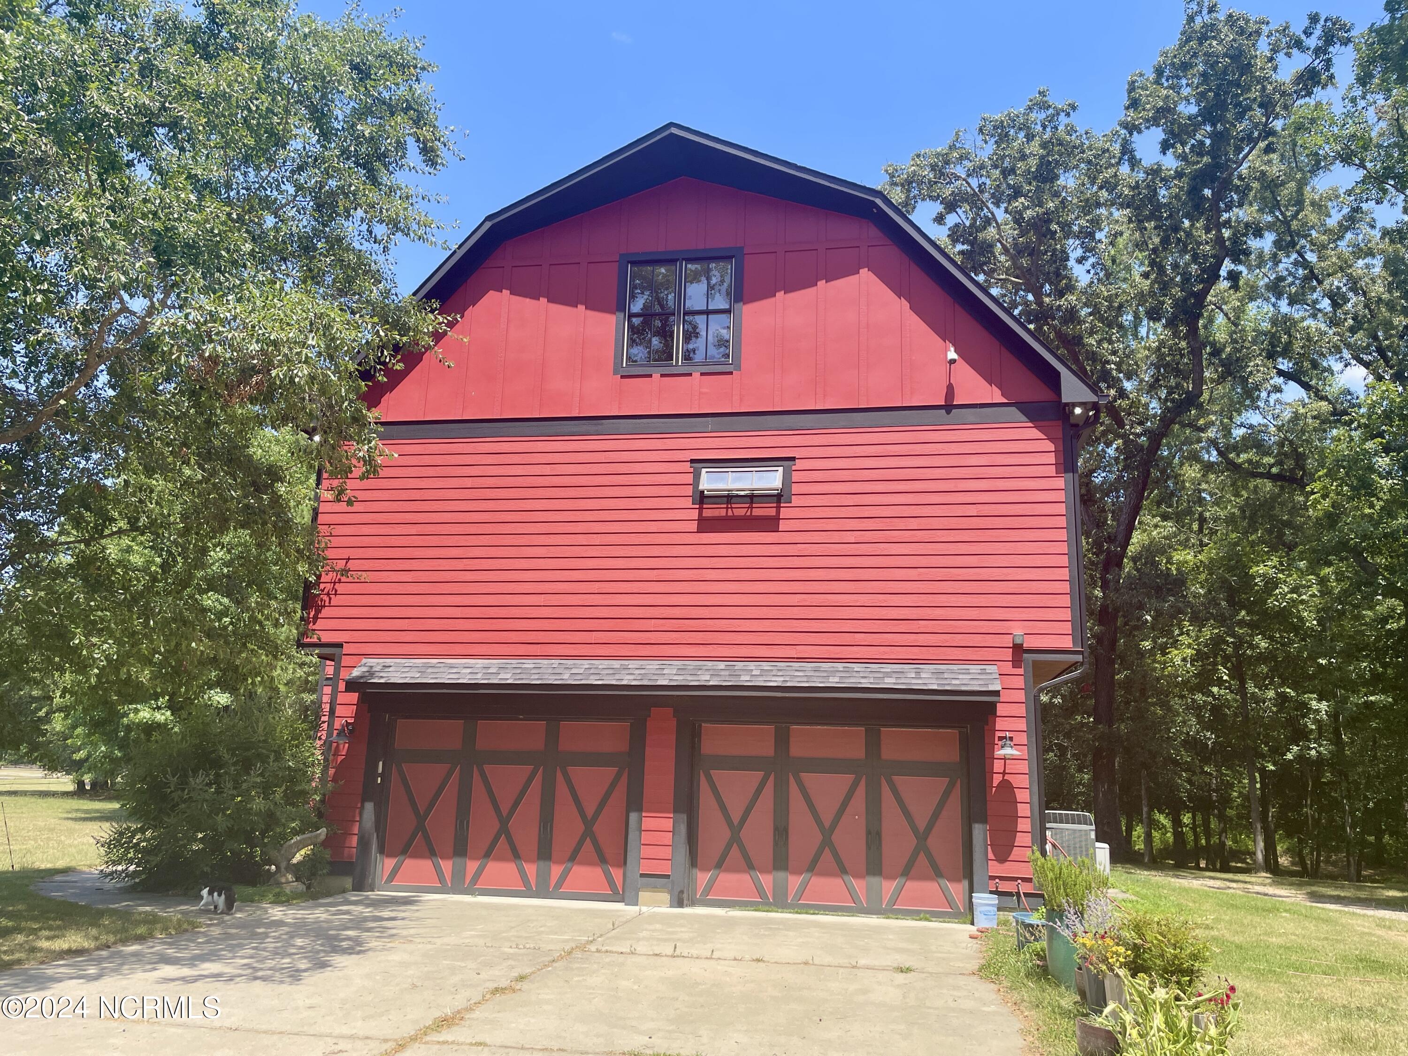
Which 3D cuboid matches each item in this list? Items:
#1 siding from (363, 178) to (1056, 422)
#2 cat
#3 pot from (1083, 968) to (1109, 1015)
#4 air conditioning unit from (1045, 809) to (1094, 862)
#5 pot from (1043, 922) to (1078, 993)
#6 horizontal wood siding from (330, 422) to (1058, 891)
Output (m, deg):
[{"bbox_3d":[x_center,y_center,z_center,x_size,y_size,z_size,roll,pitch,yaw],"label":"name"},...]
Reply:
[{"bbox_3d":[-0.338,-3.519,15.951,10.711,3.857,0.200,-1,-14,10],"label":"siding"},{"bbox_3d":[-5.584,4.237,12.147,0.460,0.320,0.160,-7,-16,32],"label":"cat"},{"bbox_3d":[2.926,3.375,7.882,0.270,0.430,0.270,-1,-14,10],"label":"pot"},{"bbox_3d":[5.929,5.323,17.453,0.870,1.140,0.870,-1,-14,10],"label":"air conditioning unit"},{"bbox_3d":[2.994,3.475,8.747,0.350,0.640,0.350,-1,-14,10],"label":"pot"},{"bbox_3d":[-0.553,1.602,14.740,10.868,6.143,0.200,-1,-14,10],"label":"horizontal wood siding"}]

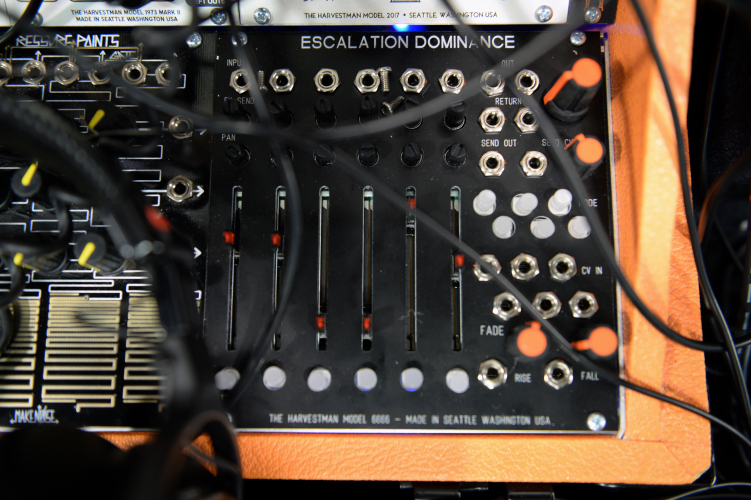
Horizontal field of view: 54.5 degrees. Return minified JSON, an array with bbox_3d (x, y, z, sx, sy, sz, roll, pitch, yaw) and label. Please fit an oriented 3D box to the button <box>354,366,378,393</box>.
[{"bbox_3d":[-0.003,0.039,0.219,0.007,0.005,0.007,0,80,1],"label":"button"}]

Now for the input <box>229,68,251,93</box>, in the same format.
[{"bbox_3d":[-0.044,-0.055,0.237,0.008,0.003,0.009,0,80,1],"label":"input"}]

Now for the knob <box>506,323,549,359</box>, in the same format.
[{"bbox_3d":[0.046,0.028,0.219,0.012,0.013,0.013,0,81,0],"label":"knob"}]

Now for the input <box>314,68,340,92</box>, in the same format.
[{"bbox_3d":[-0.016,-0.056,0.238,0.009,0.003,0.008,0,80,1],"label":"input"}]

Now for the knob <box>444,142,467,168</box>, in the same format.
[{"bbox_3d":[0.026,-0.031,0.231,0.006,0.006,0.006,0,80,1],"label":"knob"}]

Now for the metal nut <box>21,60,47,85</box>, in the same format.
[{"bbox_3d":[-0.112,-0.058,0.240,0.009,0.003,0.009,0,81,1],"label":"metal nut"}]

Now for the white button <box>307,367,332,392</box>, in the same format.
[{"bbox_3d":[-0.017,0.039,0.221,0.007,0.005,0.007,0,80,1],"label":"white button"}]

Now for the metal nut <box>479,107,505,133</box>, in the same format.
[{"bbox_3d":[0.038,-0.042,0.235,0.009,0.003,0.009,0,81,1],"label":"metal nut"}]

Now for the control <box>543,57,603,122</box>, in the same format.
[{"bbox_3d":[0.063,-0.051,0.228,0.015,0.019,0.015,-10,80,-1],"label":"control"}]

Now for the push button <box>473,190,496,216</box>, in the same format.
[{"bbox_3d":[0.034,-0.015,0.228,0.007,0.007,0.007,0,80,1],"label":"push button"}]

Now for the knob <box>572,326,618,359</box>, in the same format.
[{"bbox_3d":[0.064,0.028,0.215,0.012,0.017,0.011,-4,80,0],"label":"knob"}]

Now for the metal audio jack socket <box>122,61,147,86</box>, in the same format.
[{"bbox_3d":[-0.079,-0.058,0.241,0.008,0.003,0.008,0,80,1],"label":"metal audio jack socket"}]

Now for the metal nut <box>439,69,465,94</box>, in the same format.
[{"bbox_3d":[0.025,-0.055,0.238,0.009,0.003,0.009,0,80,1],"label":"metal nut"}]

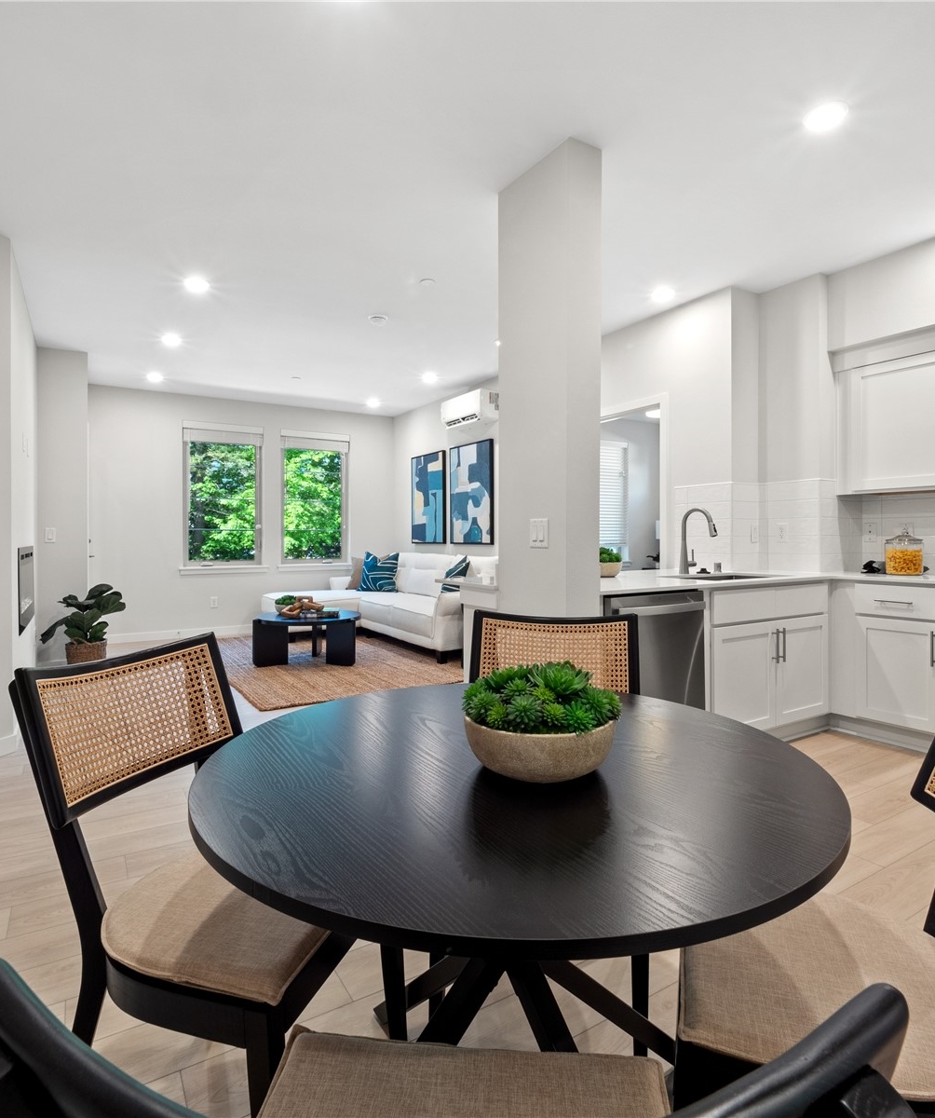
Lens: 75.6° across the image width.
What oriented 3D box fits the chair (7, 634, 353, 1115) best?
[{"bbox_3d":[-0.480,0.660,1.247,0.610,0.900,0.500,1,2,21],"label":"chair"}]

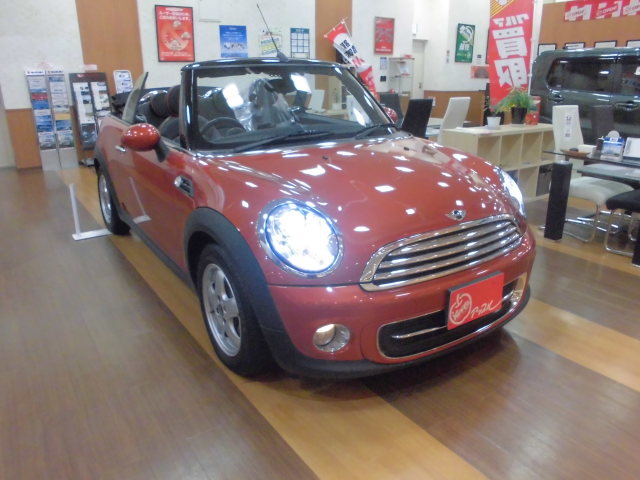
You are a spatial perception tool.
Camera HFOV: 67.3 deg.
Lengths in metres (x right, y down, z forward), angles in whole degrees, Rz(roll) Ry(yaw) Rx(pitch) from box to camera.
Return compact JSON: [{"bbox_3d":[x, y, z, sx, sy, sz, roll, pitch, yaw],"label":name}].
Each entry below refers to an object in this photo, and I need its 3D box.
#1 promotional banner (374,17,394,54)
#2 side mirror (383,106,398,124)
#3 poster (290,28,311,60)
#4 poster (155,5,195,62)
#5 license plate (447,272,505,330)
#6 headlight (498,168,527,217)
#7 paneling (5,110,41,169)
[{"bbox_3d":[1.351,-4.310,10.101,0.540,0.735,0.030,-13,23,-33],"label":"promotional banner"},{"bbox_3d":[0.481,-0.866,3.390,0.215,0.150,0.150,-13,22,-31],"label":"side mirror"},{"bbox_3d":[-0.367,-3.764,9.282,0.420,0.580,0.020,-13,23,-32],"label":"poster"},{"bbox_3d":[-2.325,-3.330,7.750,0.605,0.840,0.030,-13,23,-33],"label":"poster"},{"bbox_3d":[0.646,0.249,1.991,0.335,0.170,0.025,-13,22,-31],"label":"license plate"},{"bbox_3d":[0.962,-0.243,2.409,0.235,0.245,0.200,-13,22,-31],"label":"headlight"},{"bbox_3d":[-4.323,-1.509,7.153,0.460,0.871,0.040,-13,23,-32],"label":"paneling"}]

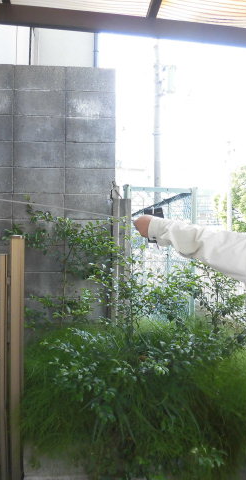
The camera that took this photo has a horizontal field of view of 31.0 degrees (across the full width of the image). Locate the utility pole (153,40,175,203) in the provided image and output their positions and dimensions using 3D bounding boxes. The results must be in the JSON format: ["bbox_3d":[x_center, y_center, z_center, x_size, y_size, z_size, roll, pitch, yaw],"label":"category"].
[{"bbox_3d":[1.650,-3.400,18.500,0.850,9.800,0.420,0,0,0],"label":"utility pole"}]

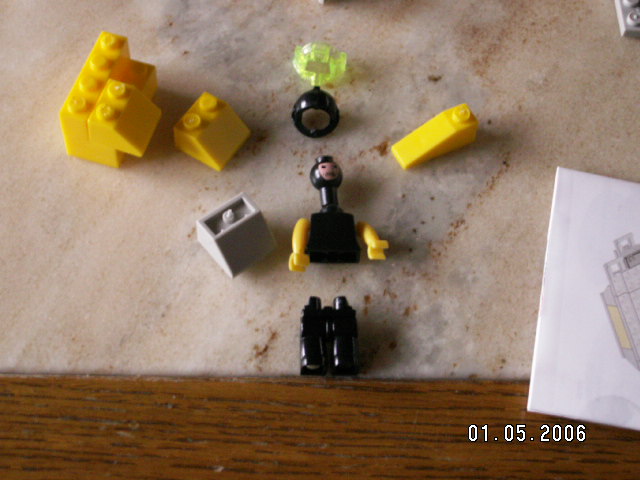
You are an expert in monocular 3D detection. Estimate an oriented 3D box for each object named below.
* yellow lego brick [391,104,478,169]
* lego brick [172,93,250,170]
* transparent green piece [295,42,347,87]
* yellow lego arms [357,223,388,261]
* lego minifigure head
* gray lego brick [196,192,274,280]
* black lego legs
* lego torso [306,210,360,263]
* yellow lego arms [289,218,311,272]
[{"bbox_3d":[0.035,-0.031,0.341,0.024,0.011,0.008,-22,63,-17],"label":"yellow lego brick"},{"bbox_3d":[-0.031,-0.033,0.337,0.016,0.011,0.016,30,62,13],"label":"lego brick"},{"bbox_3d":[0.000,-0.054,0.355,0.016,0.007,0.012,2,59,-3],"label":"transparent green piece"},{"bbox_3d":[0.014,0.001,0.319,0.006,0.006,0.013,-17,50,-14],"label":"yellow lego arms"},{"bbox_3d":[0.002,-0.019,0.332,0.010,0.010,0.011,6,59,-11],"label":"lego minifigure head"},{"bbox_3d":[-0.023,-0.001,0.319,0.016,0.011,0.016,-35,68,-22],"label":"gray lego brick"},{"bbox_3d":[0.003,0.025,0.306,0.016,0.009,0.019,1,59,-4],"label":"black lego legs"},{"bbox_3d":[0.003,-0.001,0.323,0.015,0.008,0.013,2,59,-4],"label":"lego torso"},{"bbox_3d":[-0.006,0.002,0.320,0.006,0.006,0.015,7,59,0],"label":"yellow lego arms"}]

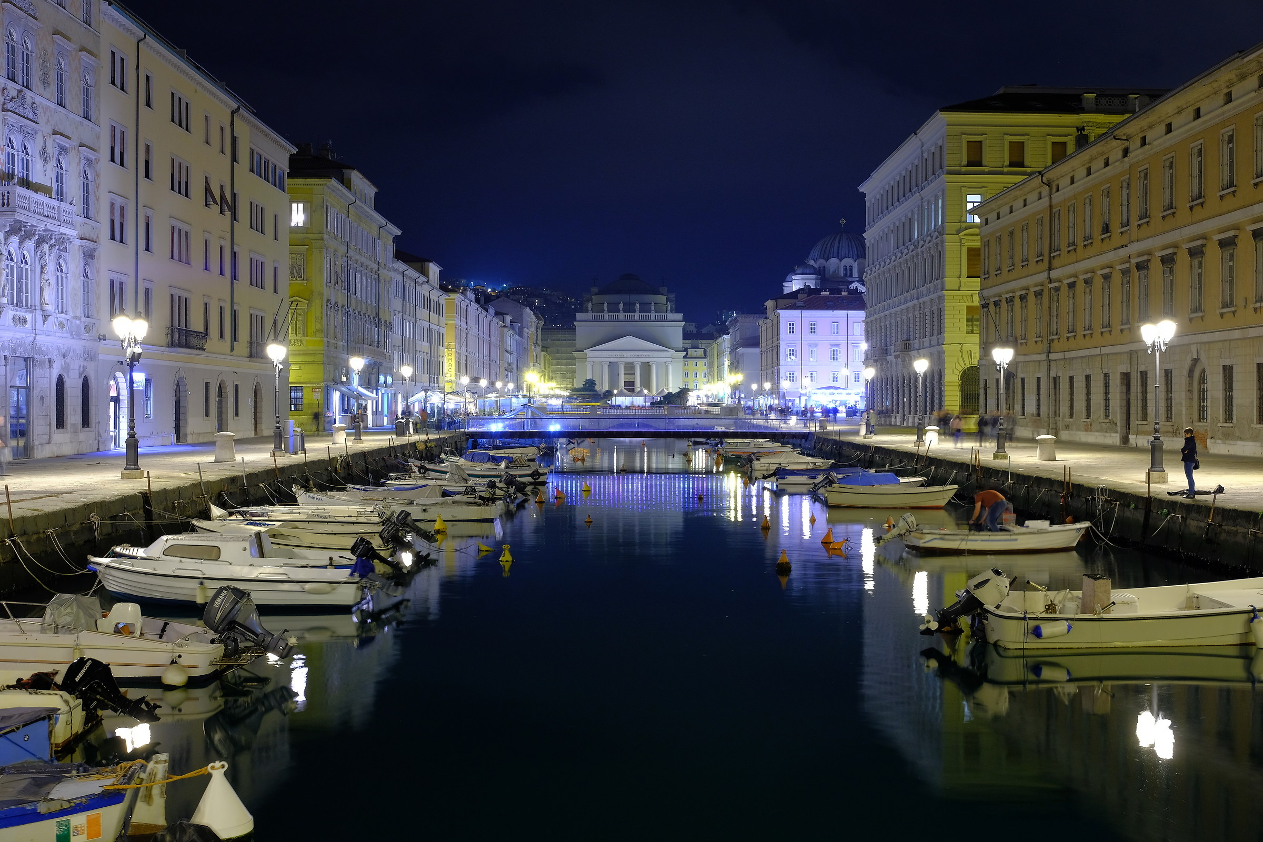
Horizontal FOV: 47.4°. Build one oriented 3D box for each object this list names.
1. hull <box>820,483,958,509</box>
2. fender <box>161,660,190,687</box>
[{"bbox_3d":[10.091,2.885,56.042,5.300,0.920,2.000,0,1,0],"label":"hull"},{"bbox_3d":[-6.379,3.512,20.148,0.380,0.380,0.380,0,1,0],"label":"fender"}]

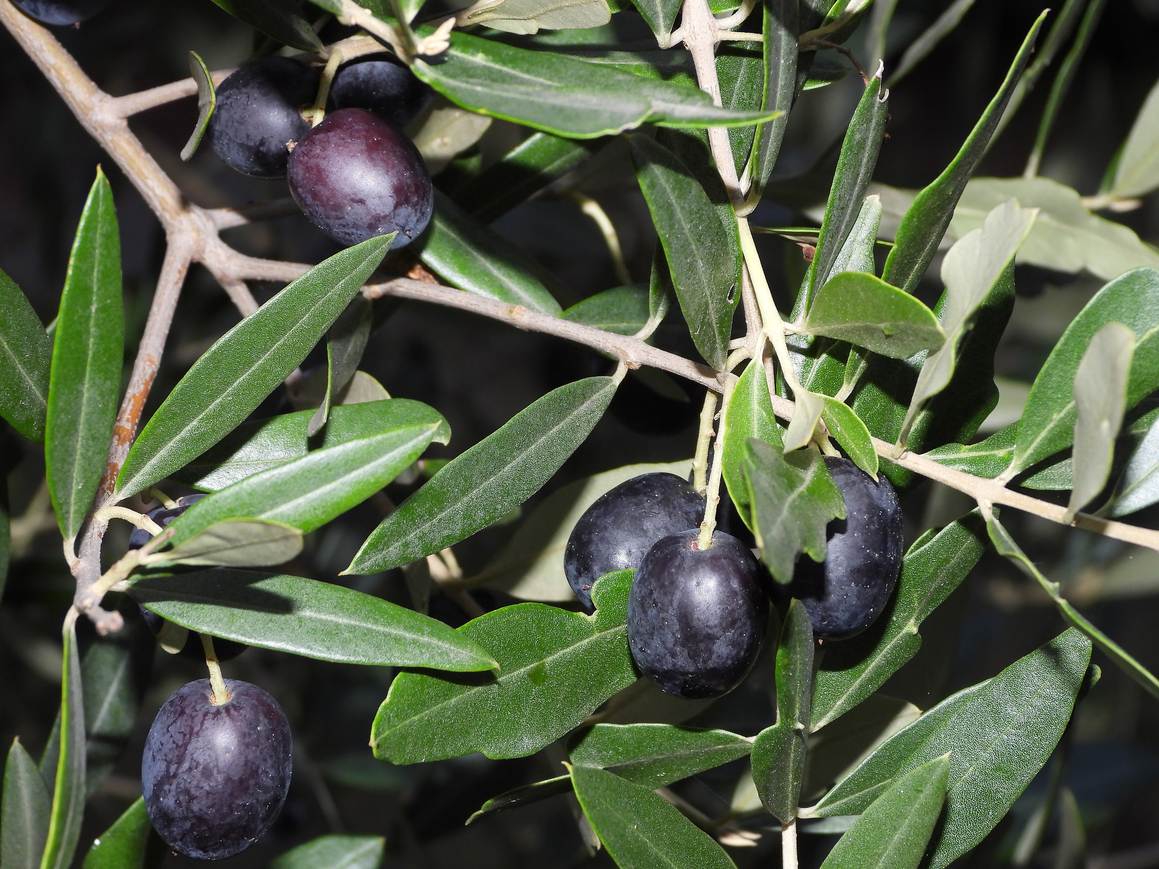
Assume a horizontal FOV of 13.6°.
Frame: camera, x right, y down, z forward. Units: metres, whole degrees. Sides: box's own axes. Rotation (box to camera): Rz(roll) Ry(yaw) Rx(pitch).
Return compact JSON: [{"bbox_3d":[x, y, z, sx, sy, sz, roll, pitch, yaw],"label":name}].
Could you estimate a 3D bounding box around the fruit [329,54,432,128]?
[{"bbox_3d":[-0.027,-0.044,0.632,0.016,0.019,0.016,29,-12,0],"label":"fruit"}]

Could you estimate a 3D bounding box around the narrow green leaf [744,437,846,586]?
[{"bbox_3d":[0.027,0.009,0.597,0.011,0.020,0.004,15,-21,9],"label":"narrow green leaf"}]

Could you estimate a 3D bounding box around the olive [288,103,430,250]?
[{"bbox_3d":[-0.028,-0.033,0.615,0.016,0.016,0.021,-33,59,-22],"label":"olive"}]

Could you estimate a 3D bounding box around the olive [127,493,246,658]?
[{"bbox_3d":[-0.049,0.019,0.630,0.018,0.022,0.018,-23,21,0],"label":"olive"}]

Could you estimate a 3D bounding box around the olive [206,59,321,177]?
[{"bbox_3d":[-0.043,-0.044,0.672,0.016,0.016,0.018,-28,51,0],"label":"olive"}]

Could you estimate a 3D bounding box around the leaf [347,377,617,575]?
[{"bbox_3d":[-0.013,0.006,0.652,0.047,0.011,0.006,-36,-14,-12],"label":"leaf"}]

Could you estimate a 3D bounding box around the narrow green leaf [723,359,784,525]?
[{"bbox_3d":[0.022,0.001,0.612,0.007,0.023,0.003,2,-12,0],"label":"narrow green leaf"}]

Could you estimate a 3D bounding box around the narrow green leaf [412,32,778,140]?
[{"bbox_3d":[0.002,-0.046,0.642,0.051,0.007,0.012,9,53,14],"label":"narrow green leaf"}]

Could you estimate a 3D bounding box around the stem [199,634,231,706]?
[{"bbox_3d":[-0.049,0.030,0.640,0.002,0.011,0.002,-16,0,0],"label":"stem"}]

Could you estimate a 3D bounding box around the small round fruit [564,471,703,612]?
[{"bbox_3d":[0.009,0.016,0.664,0.024,0.019,0.019,-42,0,-12],"label":"small round fruit"}]

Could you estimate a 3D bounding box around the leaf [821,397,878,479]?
[{"bbox_3d":[0.034,0.001,0.612,0.005,0.013,0.002,-29,-16,-24],"label":"leaf"}]

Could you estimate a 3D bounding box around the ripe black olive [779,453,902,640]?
[{"bbox_3d":[0.035,0.015,0.660,0.019,0.025,0.019,5,6,0],"label":"ripe black olive"}]

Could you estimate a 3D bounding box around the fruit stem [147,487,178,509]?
[{"bbox_3d":[-0.057,0.008,0.660,0.005,0.001,0.001,38,0,0],"label":"fruit stem"}]

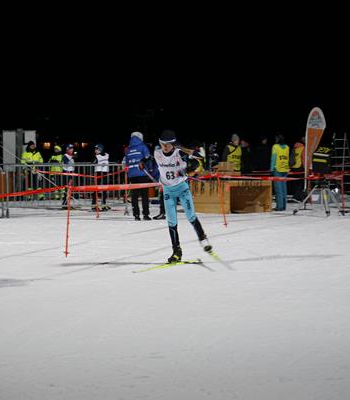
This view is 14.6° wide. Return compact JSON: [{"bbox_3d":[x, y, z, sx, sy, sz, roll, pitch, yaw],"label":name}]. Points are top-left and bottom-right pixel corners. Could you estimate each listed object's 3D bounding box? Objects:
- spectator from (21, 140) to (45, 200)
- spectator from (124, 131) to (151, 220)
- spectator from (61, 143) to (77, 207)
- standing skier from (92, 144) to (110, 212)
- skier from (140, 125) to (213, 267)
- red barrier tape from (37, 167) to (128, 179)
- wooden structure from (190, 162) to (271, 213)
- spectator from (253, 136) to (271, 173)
[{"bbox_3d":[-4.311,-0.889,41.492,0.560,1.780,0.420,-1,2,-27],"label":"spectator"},{"bbox_3d":[-0.752,-0.487,27.397,0.560,1.790,0.450,1,2,24],"label":"spectator"},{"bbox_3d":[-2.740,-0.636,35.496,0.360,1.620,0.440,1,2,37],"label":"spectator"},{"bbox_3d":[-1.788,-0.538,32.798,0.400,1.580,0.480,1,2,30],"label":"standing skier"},{"bbox_3d":[0.018,-0.056,16.305,0.780,1.570,0.850,0,2,14],"label":"skier"},{"bbox_3d":[-1.956,-0.555,28.896,1.880,0.260,0.300,0,2,0],"label":"red barrier tape"},{"bbox_3d":[1.275,-0.267,31.405,1.830,1.120,0.900,0,2,-1],"label":"wooden structure"},{"bbox_3d":[2.189,-0.667,33.995,0.500,1.770,0.380,-1,2,-18],"label":"spectator"}]

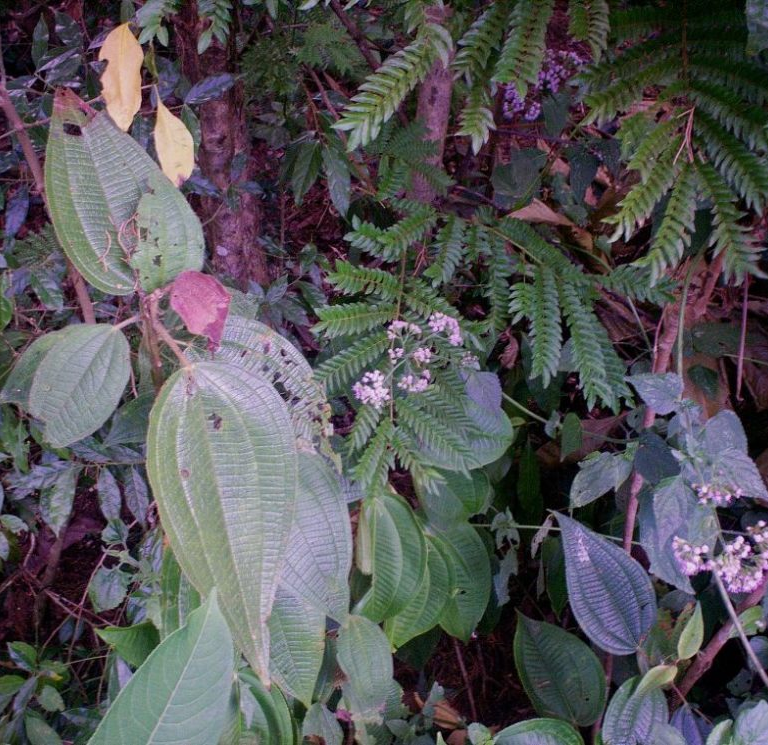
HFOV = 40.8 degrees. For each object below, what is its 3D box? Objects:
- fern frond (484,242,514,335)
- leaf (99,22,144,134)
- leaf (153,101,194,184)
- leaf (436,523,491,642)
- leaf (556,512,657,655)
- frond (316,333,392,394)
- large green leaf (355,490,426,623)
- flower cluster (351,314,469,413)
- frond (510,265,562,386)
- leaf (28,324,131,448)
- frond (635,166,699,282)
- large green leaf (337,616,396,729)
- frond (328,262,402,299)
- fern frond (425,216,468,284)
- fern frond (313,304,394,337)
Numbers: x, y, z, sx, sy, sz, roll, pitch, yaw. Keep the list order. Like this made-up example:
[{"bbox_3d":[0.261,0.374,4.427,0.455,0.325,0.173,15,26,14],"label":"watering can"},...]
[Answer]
[{"bbox_3d":[0.127,-0.093,1.150,0.033,0.103,0.030,-3,6,-1],"label":"fern frond"},{"bbox_3d":[-0.242,-0.270,0.950,0.039,0.098,0.025,2,6,-6],"label":"leaf"},{"bbox_3d":[-0.193,-0.210,0.950,0.033,0.081,0.025,-12,6,-7],"label":"leaf"},{"bbox_3d":[0.075,0.207,1.020,0.063,0.025,0.117,-1,73,-16],"label":"leaf"},{"bbox_3d":[0.193,0.184,0.900,0.077,0.030,0.144,-29,75,-8],"label":"leaf"},{"bbox_3d":[-0.031,-0.016,1.060,0.088,0.022,0.033,-30,65,-5],"label":"frond"},{"bbox_3d":[0.006,0.178,1.000,0.062,0.130,0.035,5,6,-10],"label":"large green leaf"},{"bbox_3d":[0.024,-0.011,1.000,0.108,0.095,0.070,0,30,0],"label":"flower cluster"},{"bbox_3d":[0.172,-0.049,1.100,0.035,0.026,0.139,2,69,-5],"label":"frond"},{"bbox_3d":[-0.250,0.011,0.850,0.078,0.107,0.035,27,6,0],"label":"leaf"},{"bbox_3d":[0.276,-0.143,1.000,0.034,0.028,0.137,17,70,6],"label":"frond"},{"bbox_3d":[-0.017,0.274,0.950,0.051,0.104,0.030,-1,6,0],"label":"large green leaf"},{"bbox_3d":[-0.020,-0.101,1.130,0.084,0.033,0.030,9,6,3],"label":"frond"},{"bbox_3d":[0.070,-0.138,1.170,0.036,0.022,0.097,12,67,5],"label":"fern frond"},{"bbox_3d":[-0.029,-0.055,1.070,0.088,0.022,0.032,-11,65,5],"label":"fern frond"}]

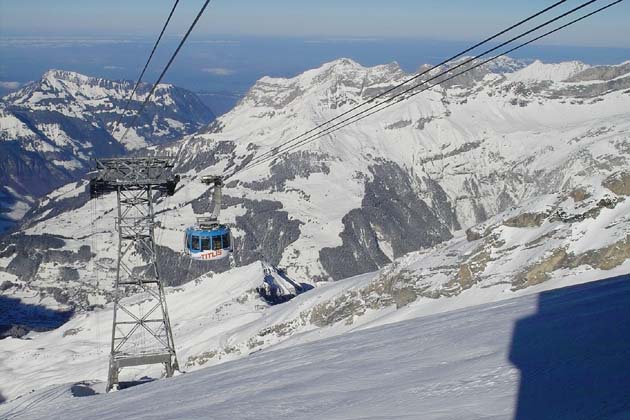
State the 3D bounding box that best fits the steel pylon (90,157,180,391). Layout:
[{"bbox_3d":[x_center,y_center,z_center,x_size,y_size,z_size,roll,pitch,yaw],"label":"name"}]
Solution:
[{"bbox_3d":[-25.241,9.128,121.107,12.559,33.388,9.000,-3,1,-16],"label":"steel pylon"}]

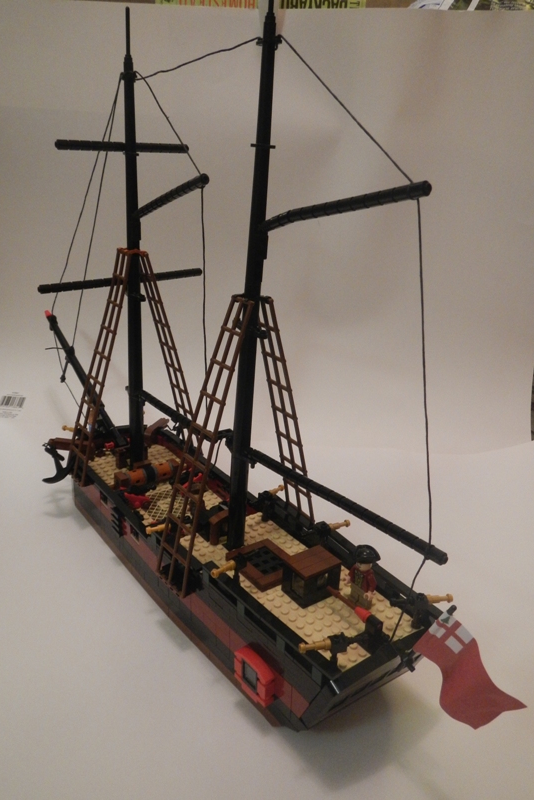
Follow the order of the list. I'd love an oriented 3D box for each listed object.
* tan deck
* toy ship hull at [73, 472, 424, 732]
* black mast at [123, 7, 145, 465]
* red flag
[{"bbox_3d":[-0.051,0.103,0.536,0.088,0.024,0.388,-13,26,-34],"label":"tan deck"},{"bbox_3d":[-0.052,0.112,0.540,0.104,0.076,0.424,-13,26,-34],"label":"toy ship hull"},{"bbox_3d":[-0.117,-0.117,0.568,0.013,0.395,0.013,-12,26,-34],"label":"black mast"},{"bbox_3d":[0.101,0.141,0.332,0.014,0.044,0.055,-13,50,-34],"label":"red flag"}]

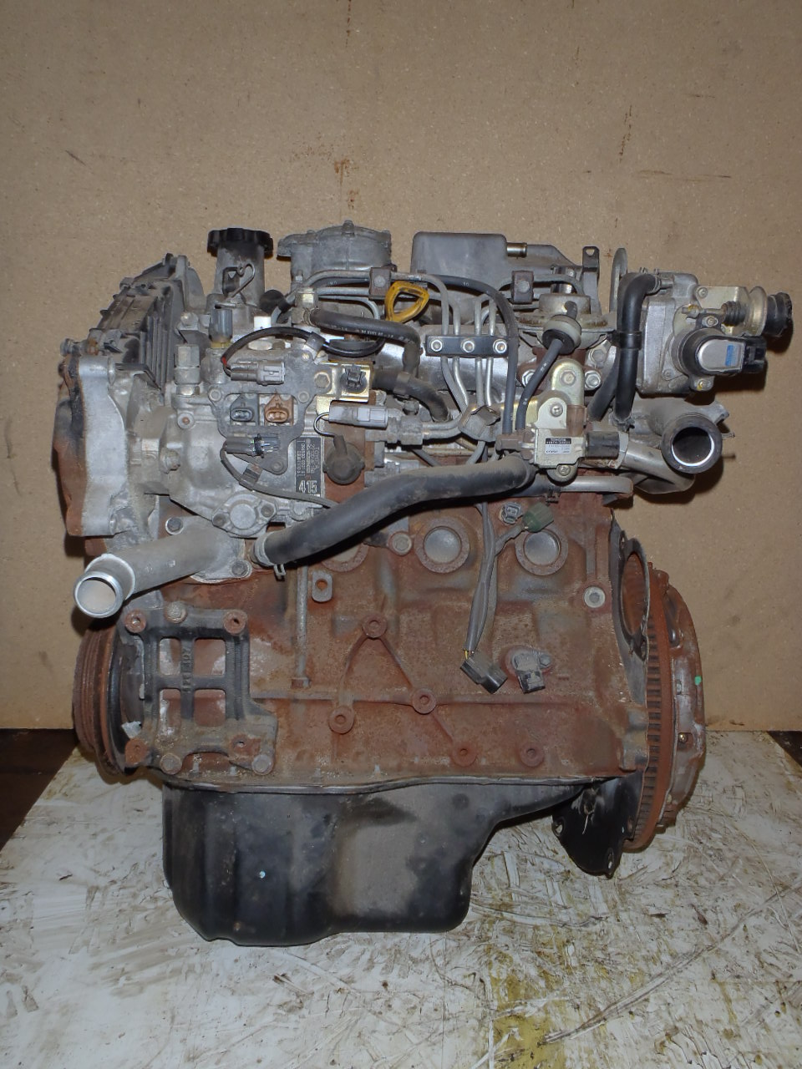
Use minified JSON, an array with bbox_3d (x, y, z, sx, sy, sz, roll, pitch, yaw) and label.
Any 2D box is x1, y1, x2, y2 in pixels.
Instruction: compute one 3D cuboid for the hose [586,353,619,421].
[{"bbox_3d":[0.195,-0.142,0.835,0.031,0.064,0.030,-1,18,-3],"label":"hose"}]

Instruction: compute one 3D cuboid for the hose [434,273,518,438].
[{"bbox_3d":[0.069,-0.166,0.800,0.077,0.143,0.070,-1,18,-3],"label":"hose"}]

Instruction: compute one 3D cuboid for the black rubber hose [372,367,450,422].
[{"bbox_3d":[0.009,-0.134,0.820,0.073,0.049,0.040,-1,18,-3],"label":"black rubber hose"}]

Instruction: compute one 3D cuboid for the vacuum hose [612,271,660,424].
[{"bbox_3d":[0.222,-0.176,0.820,0.042,0.141,0.045,-1,18,-3],"label":"vacuum hose"}]

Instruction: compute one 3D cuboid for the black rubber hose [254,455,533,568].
[{"bbox_3d":[-0.006,-0.020,0.755,0.235,0.092,0.065,-1,18,-3],"label":"black rubber hose"}]

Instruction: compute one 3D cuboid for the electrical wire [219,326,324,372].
[{"bbox_3d":[-0.112,-0.162,0.755,0.089,0.037,0.030,-1,18,-3],"label":"electrical wire"}]

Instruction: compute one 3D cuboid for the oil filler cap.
[{"bbox_3d":[-0.154,-0.281,0.830,0.062,0.028,0.062,-1,18,-3],"label":"oil filler cap"}]

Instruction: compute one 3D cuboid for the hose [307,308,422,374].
[{"bbox_3d":[-0.032,-0.176,0.785,0.099,0.059,0.045,-1,18,-3],"label":"hose"}]

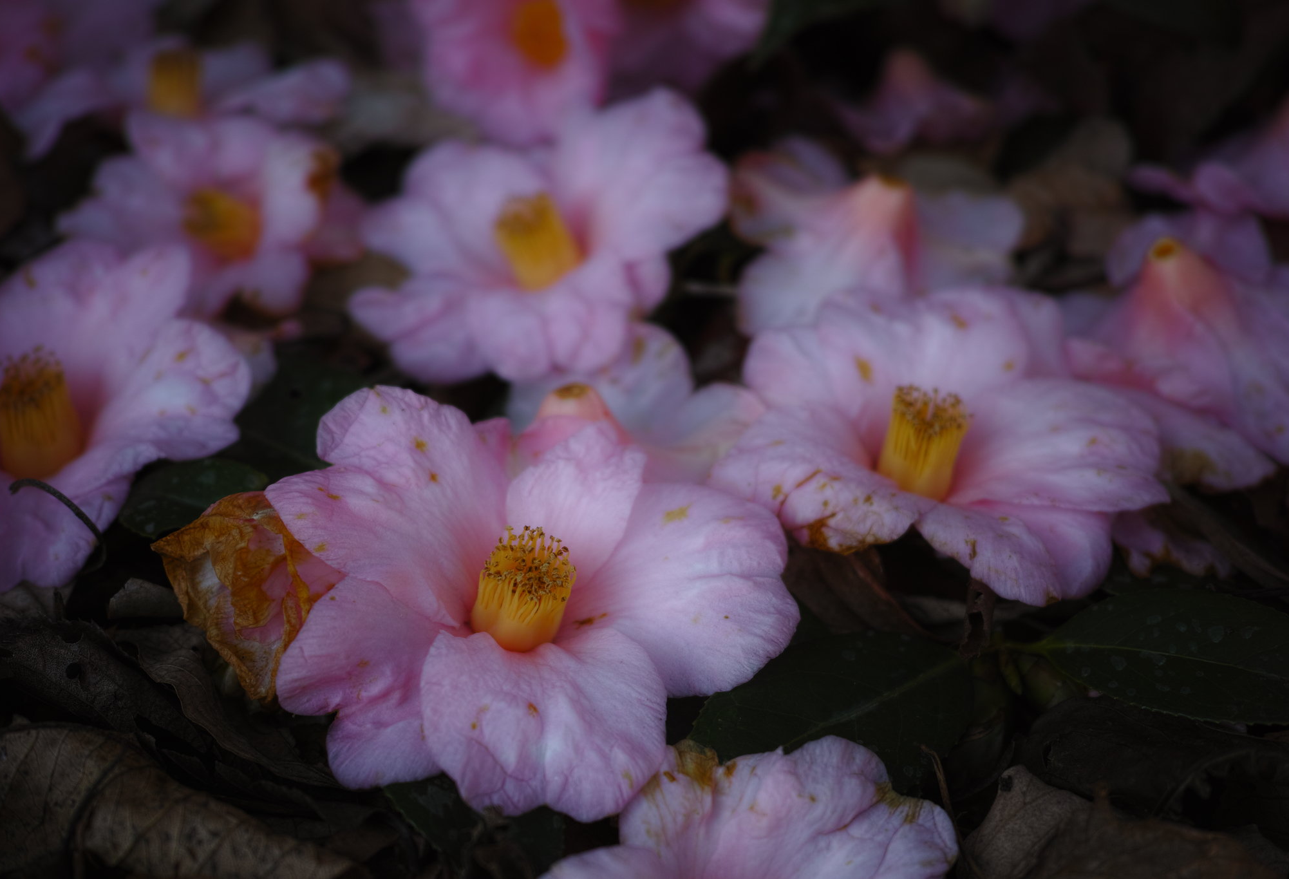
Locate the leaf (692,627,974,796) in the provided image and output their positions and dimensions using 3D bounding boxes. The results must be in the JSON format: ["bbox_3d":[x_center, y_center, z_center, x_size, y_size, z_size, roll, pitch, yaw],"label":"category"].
[{"bbox_3d":[0.040,0.056,0.339,0.064,0.014,0.046,-20,36,-31],"label":"leaf"}]

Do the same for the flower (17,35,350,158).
[{"bbox_3d":[-0.135,-0.100,0.483,0.090,0.033,0.078,0,35,0],"label":"flower"}]

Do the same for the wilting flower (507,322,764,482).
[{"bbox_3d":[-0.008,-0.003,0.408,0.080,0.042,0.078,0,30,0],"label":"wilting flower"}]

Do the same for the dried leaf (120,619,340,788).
[{"bbox_3d":[-0.077,0.049,0.304,0.055,0.015,0.023,25,42,31],"label":"dried leaf"}]

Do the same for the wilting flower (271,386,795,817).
[{"bbox_3d":[-0.023,0.033,0.340,0.103,0.046,0.092,0,30,0],"label":"wilting flower"}]

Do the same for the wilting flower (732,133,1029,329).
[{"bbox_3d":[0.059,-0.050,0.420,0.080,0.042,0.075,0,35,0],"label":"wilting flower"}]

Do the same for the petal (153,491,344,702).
[{"bbox_3d":[-0.073,0.029,0.306,0.038,0.030,0.033,0,35,0],"label":"petal"}]

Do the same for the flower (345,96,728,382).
[{"bbox_3d":[-0.027,-0.052,0.420,0.098,0.042,0.092,-10,43,7],"label":"flower"}]

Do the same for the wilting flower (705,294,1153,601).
[{"bbox_3d":[0.063,0.002,0.355,0.098,0.043,0.088,0,35,0],"label":"wilting flower"}]

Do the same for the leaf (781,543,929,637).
[{"bbox_3d":[0.046,0.032,0.368,0.042,0.020,0.036,0,30,0],"label":"leaf"}]

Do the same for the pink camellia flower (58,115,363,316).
[{"bbox_3d":[-0.137,-0.069,0.515,0.084,0.042,0.074,8,31,13],"label":"pink camellia flower"}]

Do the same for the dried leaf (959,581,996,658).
[{"bbox_3d":[0.064,0.034,0.318,0.008,0.016,0.008,0,35,0],"label":"dried leaf"}]

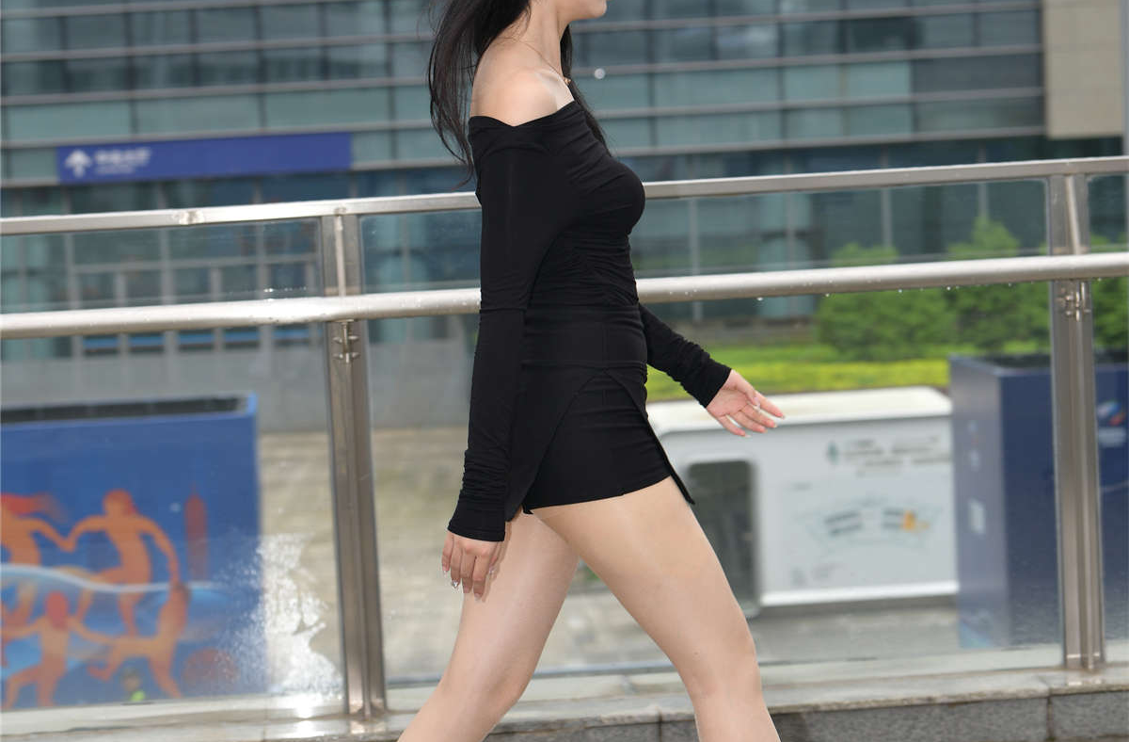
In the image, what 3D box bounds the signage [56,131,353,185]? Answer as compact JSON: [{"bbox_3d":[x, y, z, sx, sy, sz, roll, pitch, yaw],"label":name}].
[{"bbox_3d":[-8.284,-4.915,76.000,6.800,0.840,0.200,-3,5,-1],"label":"signage"}]

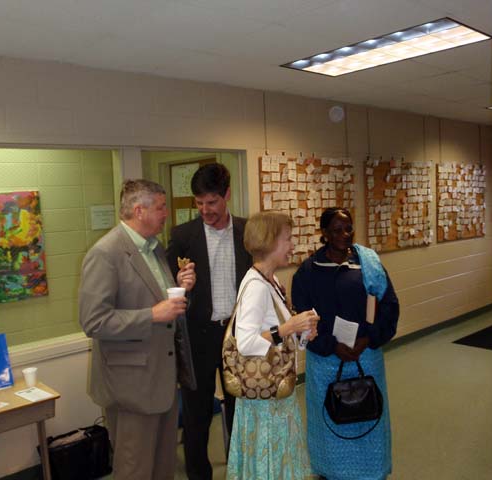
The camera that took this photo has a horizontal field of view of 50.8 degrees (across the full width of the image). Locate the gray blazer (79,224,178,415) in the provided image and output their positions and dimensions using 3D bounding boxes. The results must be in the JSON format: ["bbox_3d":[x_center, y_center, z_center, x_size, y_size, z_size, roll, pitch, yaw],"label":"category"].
[{"bbox_3d":[-0.513,0.328,2.340,0.420,0.820,0.560,0,5,33],"label":"gray blazer"}]

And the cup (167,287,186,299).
[{"bbox_3d":[-0.309,0.260,2.300,0.086,0.100,0.086,-3,5,0],"label":"cup"}]

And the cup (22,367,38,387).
[{"bbox_3d":[-1.272,0.813,3.059,0.086,0.100,0.086,-3,5,0],"label":"cup"}]

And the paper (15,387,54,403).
[{"bbox_3d":[-1.188,0.869,2.914,0.222,0.005,0.125,2,6,43],"label":"paper"}]

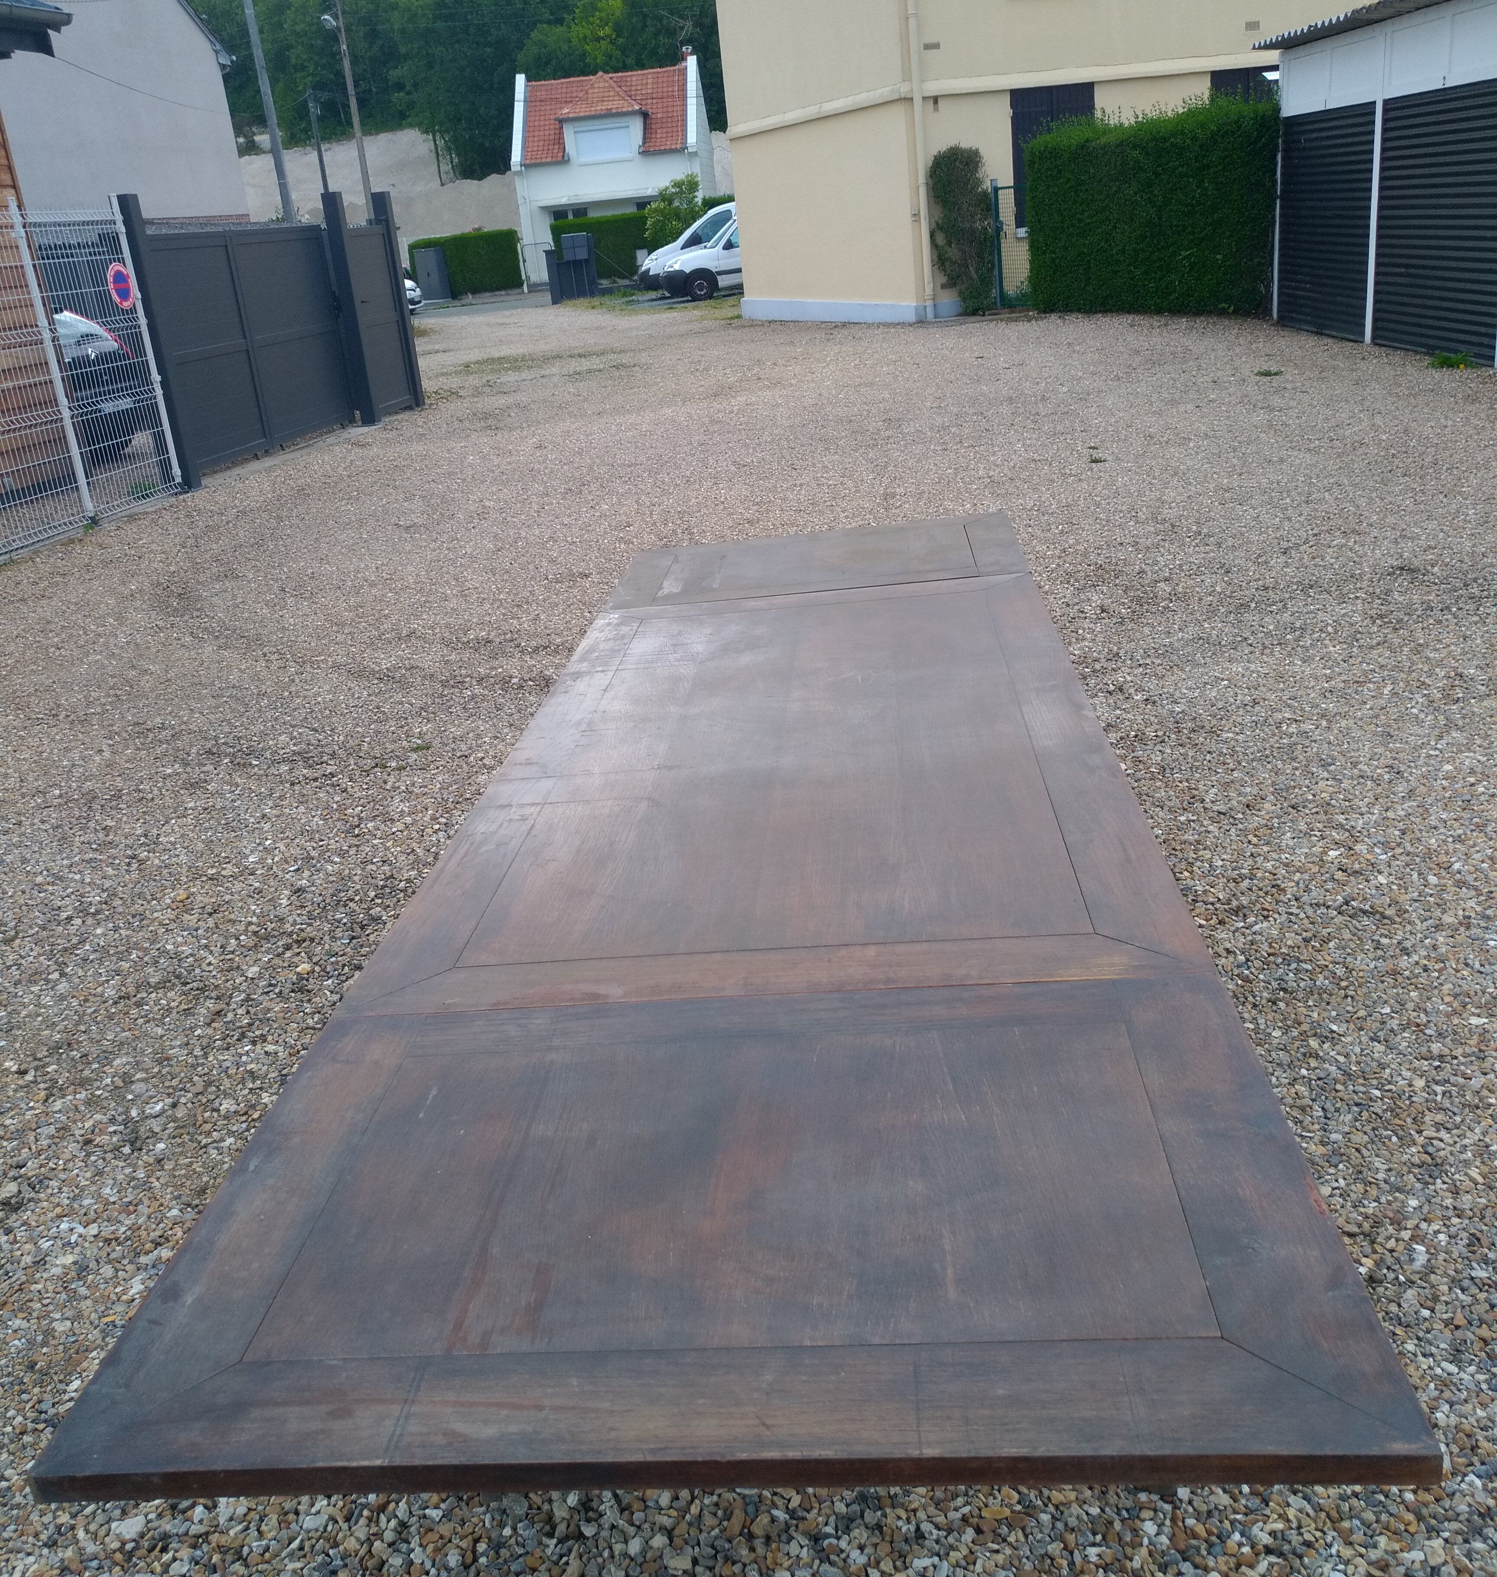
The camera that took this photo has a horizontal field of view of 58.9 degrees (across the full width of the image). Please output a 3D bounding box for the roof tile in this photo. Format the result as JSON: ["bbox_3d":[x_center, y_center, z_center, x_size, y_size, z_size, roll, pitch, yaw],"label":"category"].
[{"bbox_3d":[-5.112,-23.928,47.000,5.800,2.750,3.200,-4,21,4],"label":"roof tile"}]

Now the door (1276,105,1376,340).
[{"bbox_3d":[5.814,-5.688,13.400,0.100,2.070,2.200,-6,21,0],"label":"door"}]

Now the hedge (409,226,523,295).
[{"bbox_3d":[-8.856,-16.419,41.500,3.400,1.700,1.000,-8,21,-5],"label":"hedge"}]

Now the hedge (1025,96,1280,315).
[{"bbox_3d":[5.184,-7.083,16.328,0.950,2.120,3.700,-19,25,-30],"label":"hedge"}]

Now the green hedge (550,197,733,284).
[{"bbox_3d":[-3.245,-17.054,41.500,5.900,1.900,1.000,-5,21,3],"label":"green hedge"}]

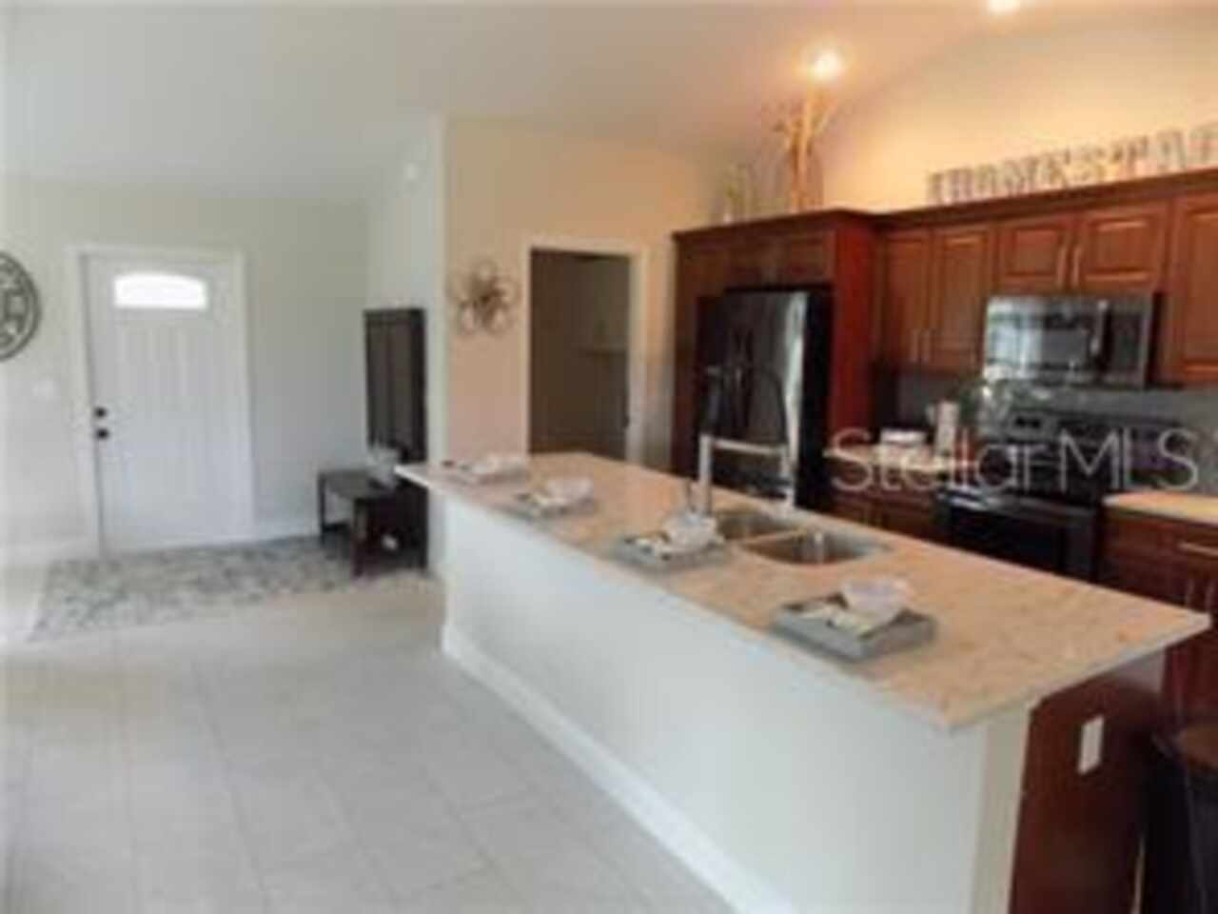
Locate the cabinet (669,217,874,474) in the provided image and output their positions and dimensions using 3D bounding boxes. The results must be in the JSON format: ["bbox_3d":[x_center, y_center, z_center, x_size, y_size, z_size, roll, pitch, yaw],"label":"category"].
[{"bbox_3d":[1.134,-0.351,5.392,0.720,2.265,1.460,-4,10,-33],"label":"cabinet"}]

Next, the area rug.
[{"bbox_3d":[-2.452,0.739,5.266,2.010,0.012,1.570,-5,10,-32],"label":"area rug"}]

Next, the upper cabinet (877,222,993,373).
[{"bbox_3d":[1.888,-0.866,4.480,0.335,0.760,0.690,-5,10,-32],"label":"upper cabinet"}]

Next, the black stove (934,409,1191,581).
[{"bbox_3d":[2.118,0.441,3.947,0.700,1.180,0.770,-4,10,-33],"label":"black stove"}]

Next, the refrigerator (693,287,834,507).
[{"bbox_3d":[1.161,-0.106,5.226,0.780,1.815,0.915,-5,10,-32],"label":"refrigerator"}]

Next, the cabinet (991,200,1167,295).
[{"bbox_3d":[2.290,-0.953,3.840,0.335,0.380,0.765,-5,10,-32],"label":"cabinet"}]

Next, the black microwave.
[{"bbox_3d":[2.260,-0.554,3.873,0.405,0.410,0.757,-5,10,-32],"label":"black microwave"}]

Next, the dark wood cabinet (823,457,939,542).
[{"bbox_3d":[1.737,0.481,4.612,0.660,0.885,0.710,-4,10,-33],"label":"dark wood cabinet"}]

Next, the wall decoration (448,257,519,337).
[{"bbox_3d":[-0.782,-0.984,5.016,0.465,0.480,0.060,-5,10,-32],"label":"wall decoration"}]

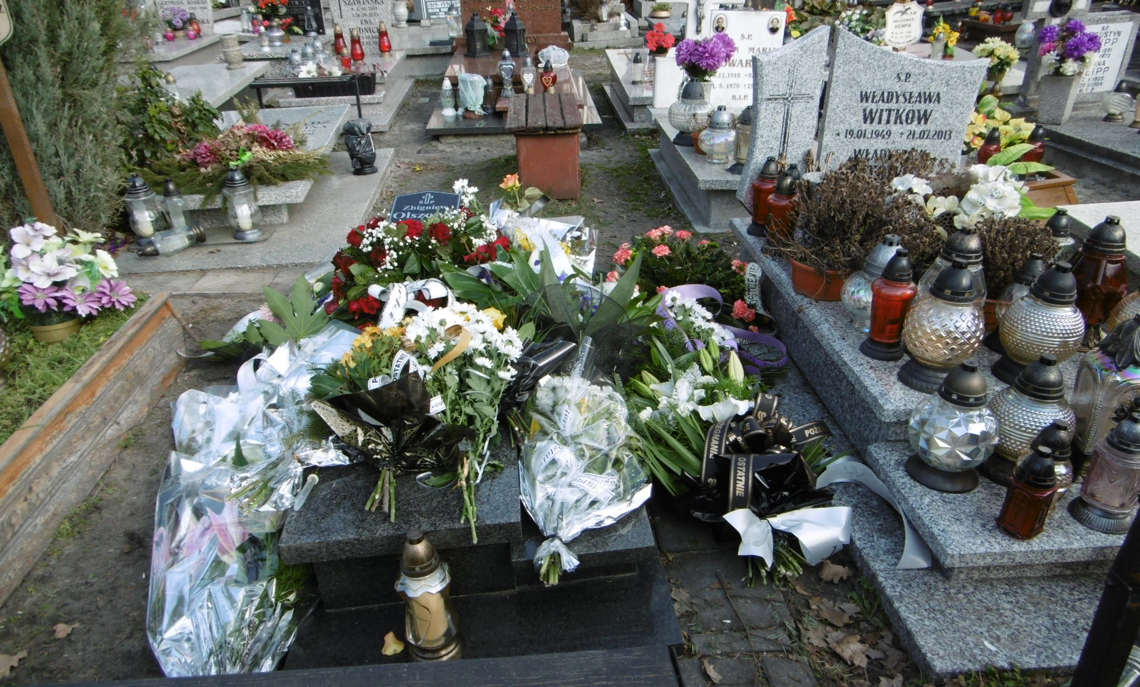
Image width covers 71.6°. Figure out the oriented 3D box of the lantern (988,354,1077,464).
[{"bbox_3d":[1.210,0.183,2.065,0.207,0.324,0.207,-3,29,-4],"label":"lantern"}]

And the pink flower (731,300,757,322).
[{"bbox_3d":[0.606,-0.113,2.750,0.080,0.075,0.070,-3,29,-3],"label":"pink flower"}]

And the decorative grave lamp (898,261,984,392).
[{"bbox_3d":[1.113,-0.061,2.342,0.221,0.377,0.221,-3,29,-4],"label":"decorative grave lamp"}]

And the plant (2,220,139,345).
[{"bbox_3d":[-1.692,-0.202,2.675,0.400,0.398,0.360,-3,29,-4],"label":"plant"}]

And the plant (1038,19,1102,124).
[{"bbox_3d":[3.312,-1.842,5.346,0.390,0.670,0.360,-2,27,-4],"label":"plant"}]

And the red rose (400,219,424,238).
[{"bbox_3d":[-0.532,-0.387,2.660,0.080,0.062,0.075,-2,27,-4],"label":"red rose"}]

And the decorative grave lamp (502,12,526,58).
[{"bbox_3d":[-0.561,-3.128,7.951,0.235,0.400,0.235,-1,27,-3],"label":"decorative grave lamp"}]

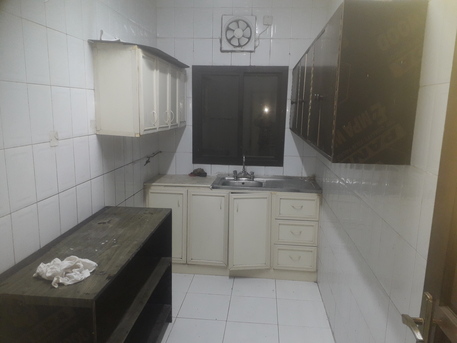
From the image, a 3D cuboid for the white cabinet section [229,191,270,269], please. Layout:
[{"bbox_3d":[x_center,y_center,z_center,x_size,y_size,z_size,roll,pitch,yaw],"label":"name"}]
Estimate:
[{"bbox_3d":[0.237,0.553,3.665,0.423,0.761,0.490,2,10,5],"label":"white cabinet section"}]

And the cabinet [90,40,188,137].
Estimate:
[{"bbox_3d":[-0.677,-0.668,3.104,0.320,0.615,1.445,2,10,6],"label":"cabinet"}]

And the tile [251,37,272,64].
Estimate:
[{"bbox_3d":[0.333,-1.226,3.707,0.200,0.288,0.012,2,10,5],"label":"tile"}]

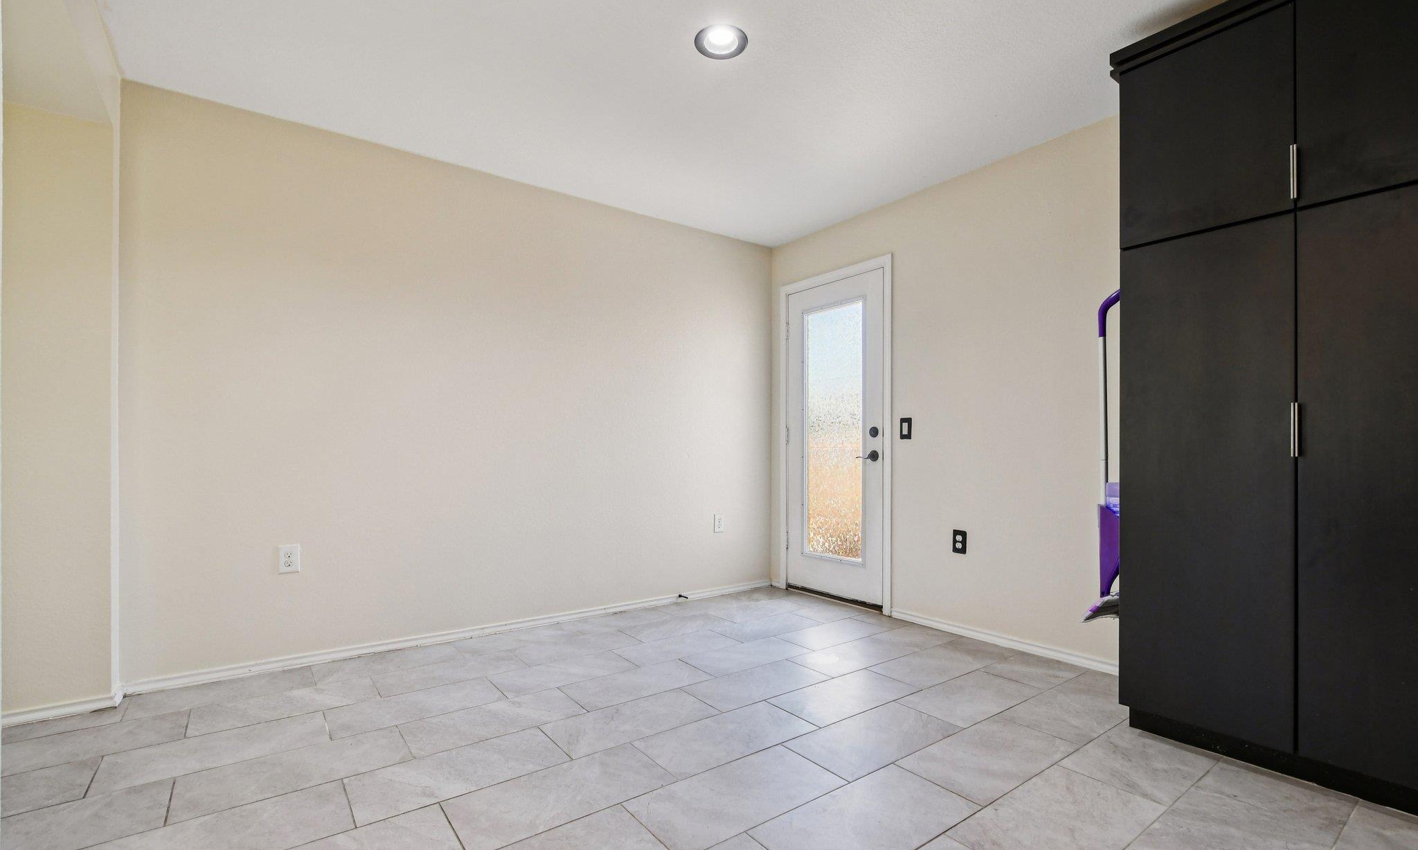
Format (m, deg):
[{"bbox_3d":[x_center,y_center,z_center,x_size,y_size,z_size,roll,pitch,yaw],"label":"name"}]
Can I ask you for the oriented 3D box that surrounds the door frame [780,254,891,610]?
[{"bbox_3d":[0.815,0.065,3.885,0.120,2.135,0.960,1,-2,-36],"label":"door frame"}]

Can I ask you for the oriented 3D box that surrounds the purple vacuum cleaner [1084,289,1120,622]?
[{"bbox_3d":[1.520,0.100,2.190,0.270,1.250,0.190,1,-2,-38],"label":"purple vacuum cleaner"}]

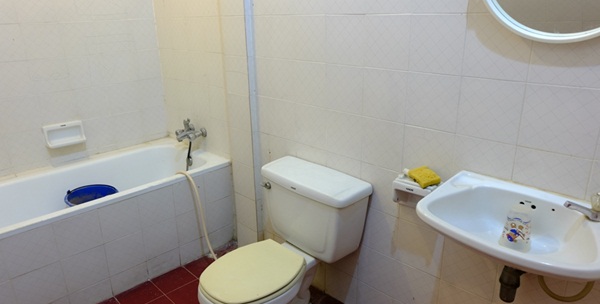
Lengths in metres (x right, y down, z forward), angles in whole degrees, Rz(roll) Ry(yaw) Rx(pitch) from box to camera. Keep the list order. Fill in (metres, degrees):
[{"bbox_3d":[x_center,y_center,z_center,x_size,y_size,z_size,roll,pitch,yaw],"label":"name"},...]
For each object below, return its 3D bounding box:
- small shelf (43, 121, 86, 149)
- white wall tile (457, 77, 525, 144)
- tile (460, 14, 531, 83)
[{"bbox_3d":[-1.435,-0.107,2.458,0.072,0.125,0.205,16,25,42],"label":"small shelf"},{"bbox_3d":[0.617,-0.138,1.303,0.200,0.200,0.010,16,25,42],"label":"white wall tile"},{"bbox_3d":[0.612,-0.328,1.239,0.200,0.200,0.010,16,25,42],"label":"tile"}]

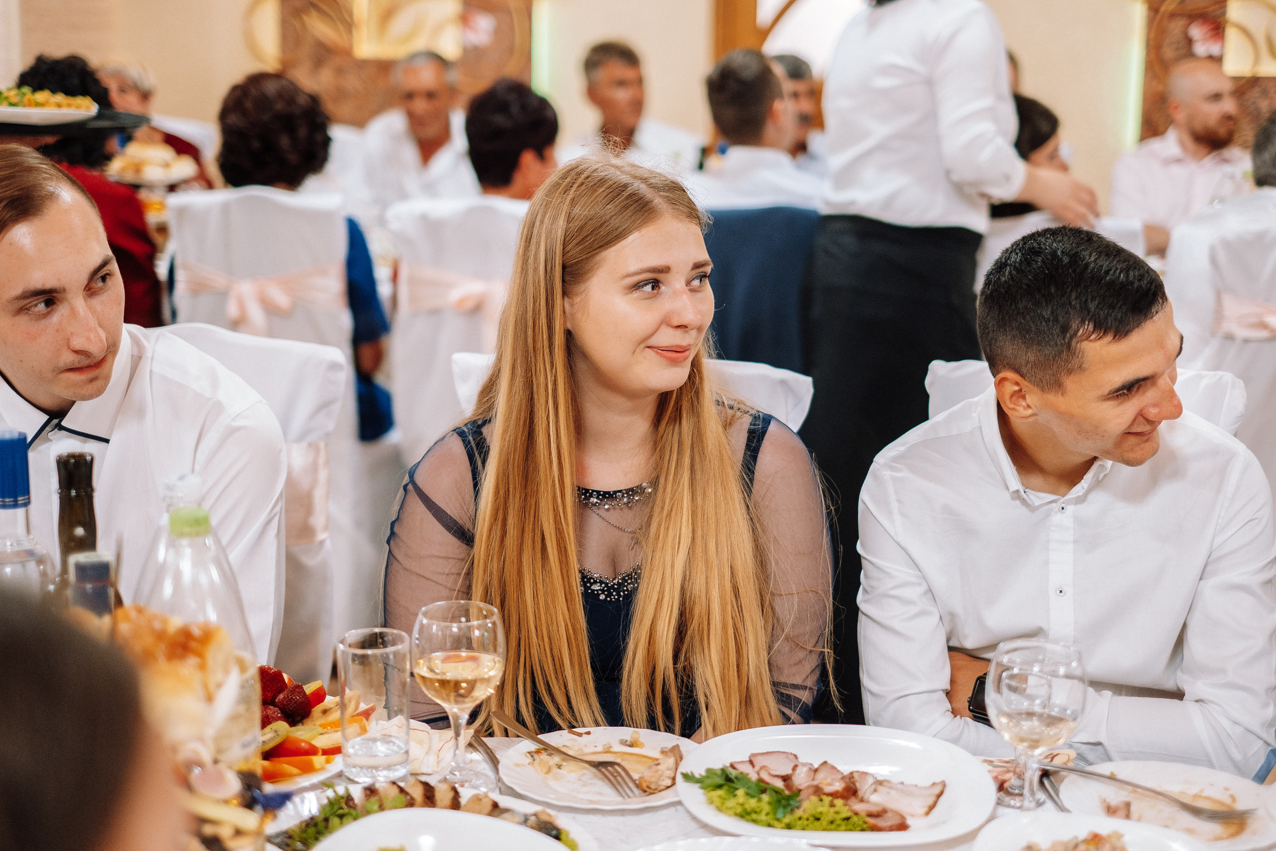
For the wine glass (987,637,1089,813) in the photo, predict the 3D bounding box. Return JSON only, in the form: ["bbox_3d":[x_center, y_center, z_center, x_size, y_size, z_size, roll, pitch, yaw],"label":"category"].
[{"bbox_3d":[0.331,0.260,1.590,0.083,0.147,0.083,1,11,0],"label":"wine glass"}]

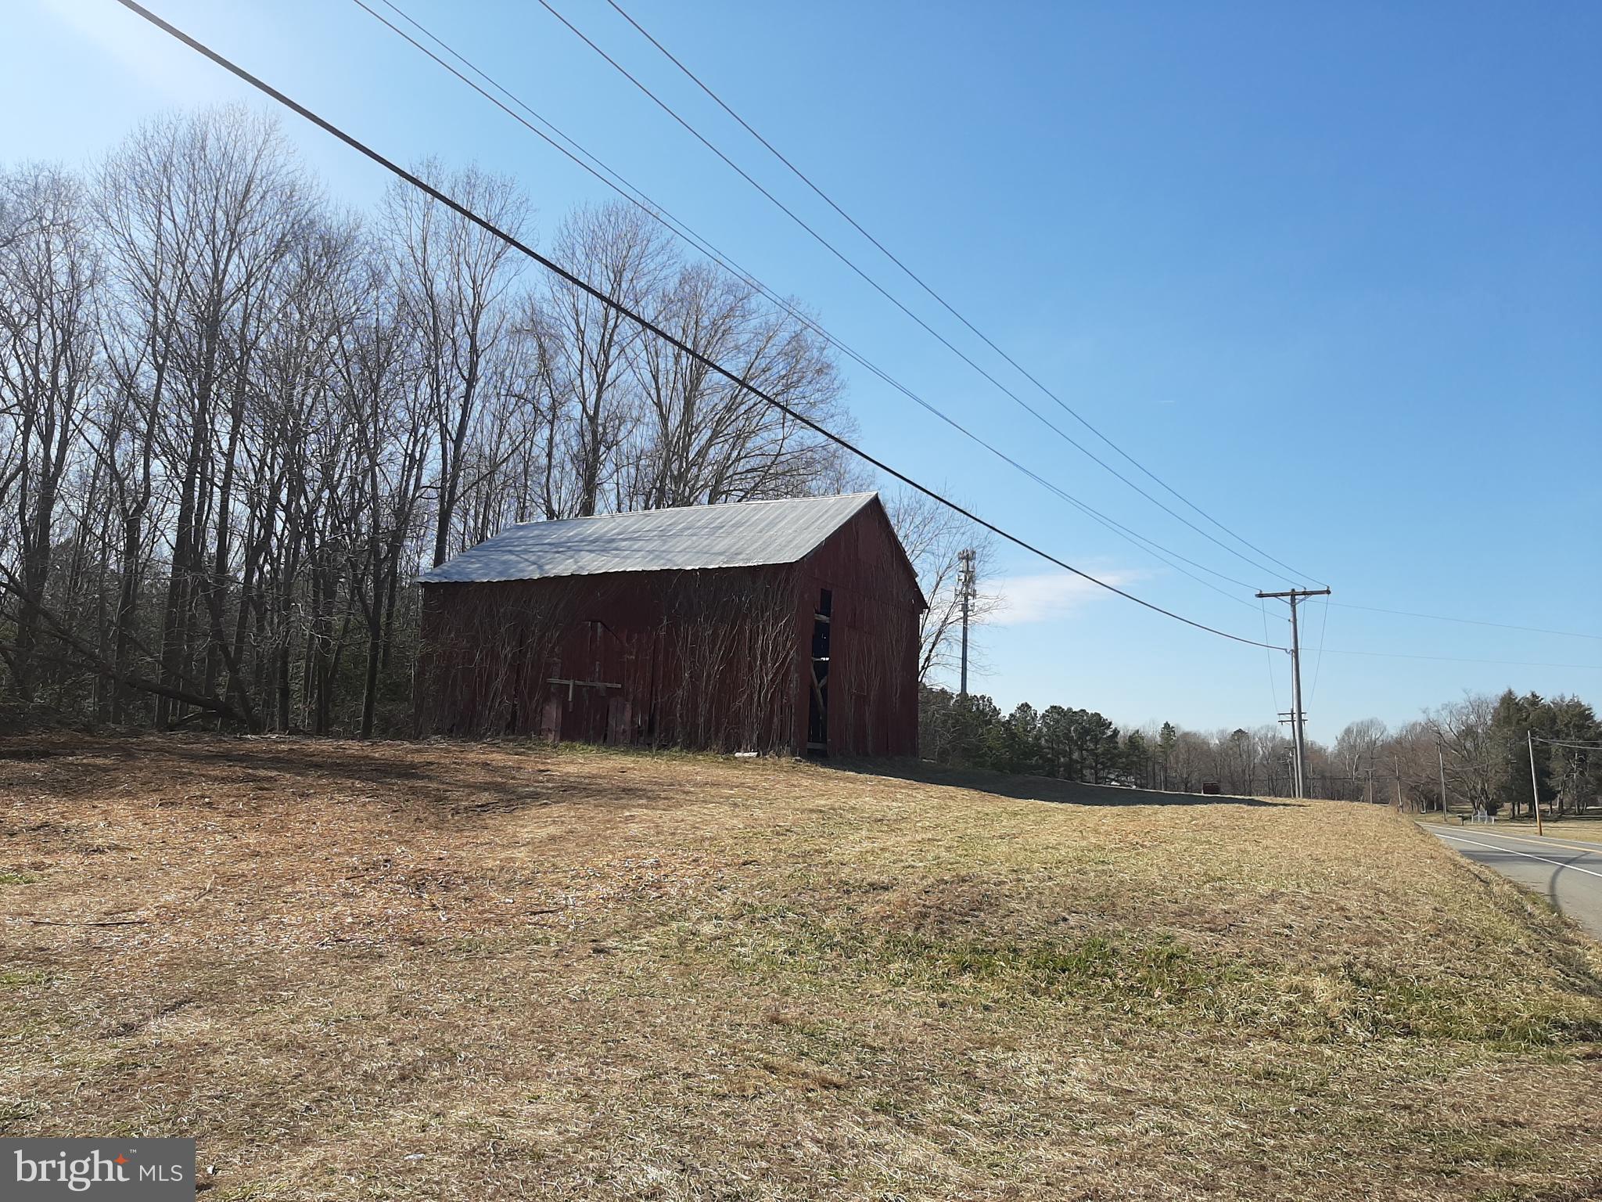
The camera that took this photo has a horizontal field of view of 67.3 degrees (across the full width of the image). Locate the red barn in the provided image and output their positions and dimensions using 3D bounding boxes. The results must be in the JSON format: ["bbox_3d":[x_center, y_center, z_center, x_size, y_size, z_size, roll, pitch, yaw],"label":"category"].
[{"bbox_3d":[-3.900,0.860,37.100,13.350,7.500,8.650,-2,-9,29],"label":"red barn"}]

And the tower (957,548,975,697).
[{"bbox_3d":[33.680,12.214,246.816,4.000,47.000,4.000,2,-8,0],"label":"tower"}]

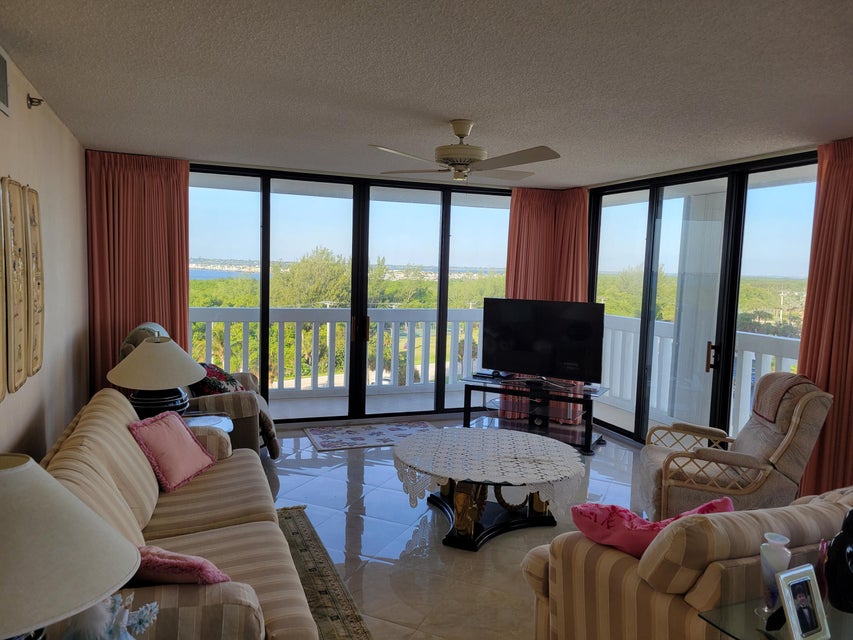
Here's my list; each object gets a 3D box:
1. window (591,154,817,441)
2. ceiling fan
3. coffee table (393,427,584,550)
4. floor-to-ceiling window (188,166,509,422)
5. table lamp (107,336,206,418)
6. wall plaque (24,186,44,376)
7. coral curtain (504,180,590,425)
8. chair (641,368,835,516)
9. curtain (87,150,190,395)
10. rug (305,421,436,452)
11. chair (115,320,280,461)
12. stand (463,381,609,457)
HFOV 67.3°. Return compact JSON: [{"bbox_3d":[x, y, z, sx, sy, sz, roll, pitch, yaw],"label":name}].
[{"bbox_3d":[2.130,-0.038,5.371,0.130,2.350,2.600,0,5,-21],"label":"window"},{"bbox_3d":[0.205,-1.002,3.797,1.220,0.345,1.220,6,7,43],"label":"ceiling fan"},{"bbox_3d":[0.397,1.050,4.088,1.230,0.428,1.230,2,5,0],"label":"coffee table"},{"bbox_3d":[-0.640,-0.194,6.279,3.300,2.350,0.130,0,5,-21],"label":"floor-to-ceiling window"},{"bbox_3d":[-1.725,0.396,4.105,0.630,0.590,0.630,0,5,-21],"label":"table lamp"},{"bbox_3d":[-2.014,-0.191,3.293,0.030,0.920,0.315,0,5,-21],"label":"wall plaque"},{"bbox_3d":[1.260,-0.148,6.692,0.850,2.410,0.360,4,5,26],"label":"coral curtain"},{"bbox_3d":[1.726,0.806,3.764,0.920,1.030,0.720,2,5,10],"label":"chair"},{"bbox_3d":[-2.429,-0.173,5.448,0.780,2.415,0.150,0,5,-21],"label":"curtain"},{"bbox_3d":[-0.442,1.077,6.005,1.270,0.012,0.750,0,5,-21],"label":"rug"},{"bbox_3d":[-1.799,0.580,5.073,1.170,1.080,0.930,0,5,-18],"label":"chair"},{"bbox_3d":[1.003,0.856,6.059,1.300,0.510,0.440,4,5,29],"label":"stand"}]

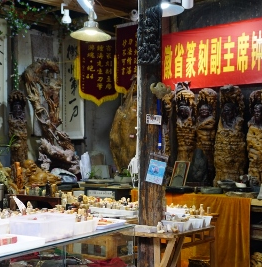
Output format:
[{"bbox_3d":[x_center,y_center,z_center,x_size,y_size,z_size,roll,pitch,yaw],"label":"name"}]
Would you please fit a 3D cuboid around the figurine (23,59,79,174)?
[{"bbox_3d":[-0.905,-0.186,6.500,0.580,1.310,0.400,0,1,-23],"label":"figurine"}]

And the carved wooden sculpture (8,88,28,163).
[{"bbox_3d":[-1.247,-0.038,6.350,0.210,0.870,0.210,0,1,-23],"label":"carved wooden sculpture"}]

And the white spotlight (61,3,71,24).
[{"bbox_3d":[-0.558,-1.038,5.000,0.085,0.190,0.100,-1,2,-30],"label":"white spotlight"}]

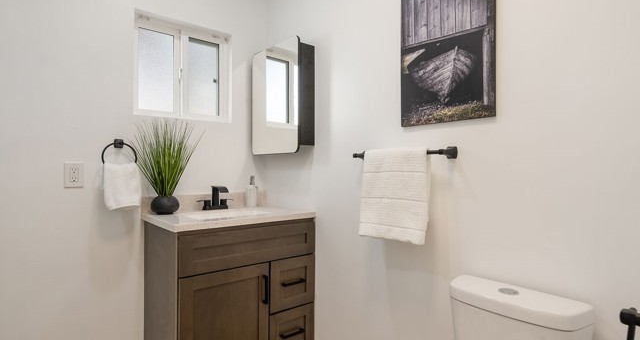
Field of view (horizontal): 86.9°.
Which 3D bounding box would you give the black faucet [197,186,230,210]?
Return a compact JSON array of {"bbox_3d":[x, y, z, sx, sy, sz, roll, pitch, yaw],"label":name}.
[{"bbox_3d":[-0.608,0.173,2.040,0.234,0.145,0.142,0,0,-40],"label":"black faucet"}]

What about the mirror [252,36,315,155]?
[{"bbox_3d":[-0.238,-0.428,2.122,0.132,0.660,0.533,0,0,-40],"label":"mirror"}]

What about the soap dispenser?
[{"bbox_3d":[-0.448,0.143,2.243,0.071,0.208,0.074,0,0,-28],"label":"soap dispenser"}]

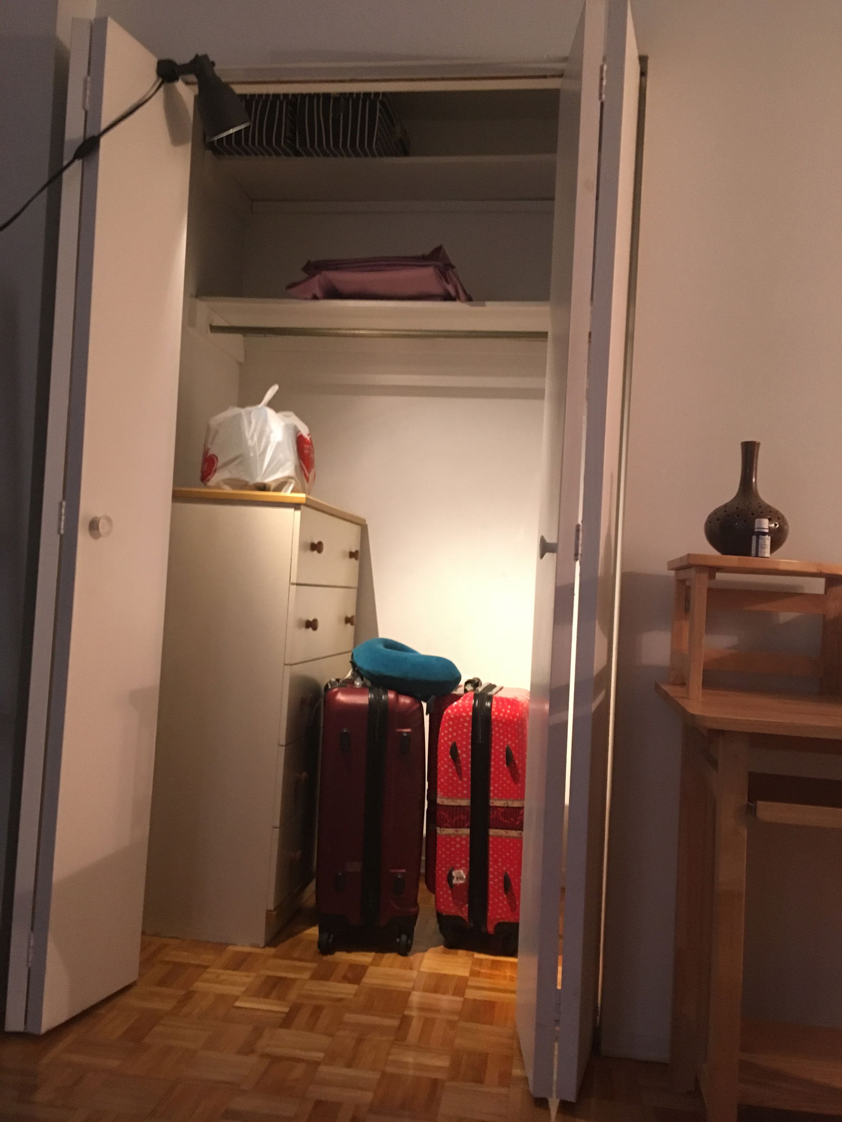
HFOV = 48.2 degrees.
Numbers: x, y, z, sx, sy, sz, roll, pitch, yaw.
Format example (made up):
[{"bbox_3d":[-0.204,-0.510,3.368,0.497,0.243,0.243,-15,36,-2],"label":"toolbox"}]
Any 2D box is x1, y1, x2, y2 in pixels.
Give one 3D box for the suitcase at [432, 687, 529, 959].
[{"bbox_3d":[0.185,0.677,2.604,0.245,0.655,0.400,3,-2,8],"label":"suitcase"}]

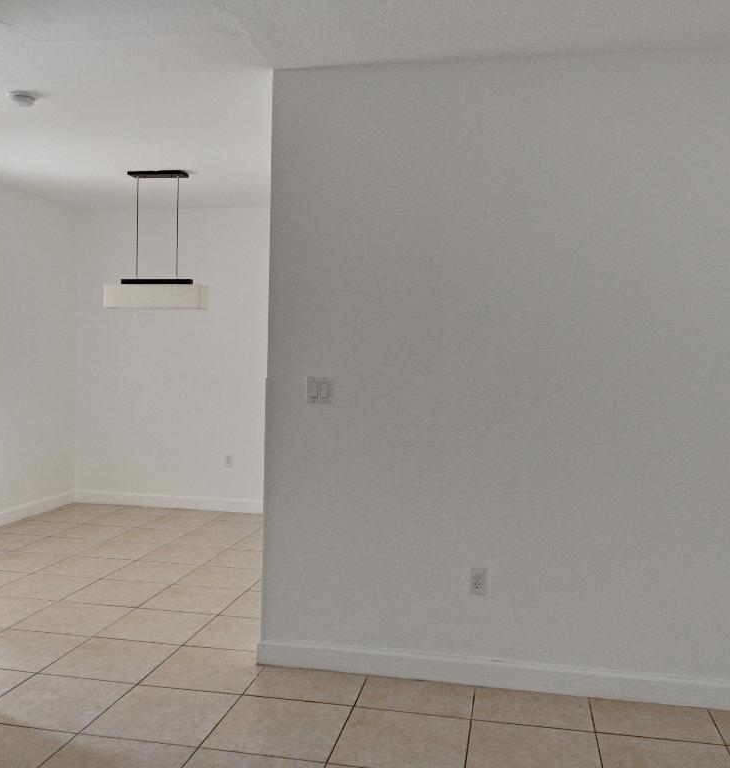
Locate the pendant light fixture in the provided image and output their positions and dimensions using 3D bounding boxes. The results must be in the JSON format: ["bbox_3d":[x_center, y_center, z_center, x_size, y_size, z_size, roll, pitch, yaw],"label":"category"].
[{"bbox_3d":[-1.492,-1.027,5.526,0.715,0.946,0.190,2,1,10],"label":"pendant light fixture"}]

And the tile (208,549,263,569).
[{"bbox_3d":[-0.809,1.202,5.266,0.456,0.012,0.456,2,1,10],"label":"tile"}]

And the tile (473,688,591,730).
[{"bbox_3d":[0.660,1.296,3.069,0.454,0.013,0.308,2,1,10],"label":"tile"}]

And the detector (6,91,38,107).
[{"bbox_3d":[-1.725,-1.428,3.871,0.147,0.045,0.147,2,1,10],"label":"detector"}]

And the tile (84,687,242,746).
[{"bbox_3d":[-0.759,1.262,2.920,0.455,0.012,0.446,2,2,11],"label":"tile"}]

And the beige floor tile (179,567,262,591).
[{"bbox_3d":[-0.888,1.211,4.802,0.453,0.010,0.453,2,1,10],"label":"beige floor tile"}]

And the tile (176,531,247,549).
[{"bbox_3d":[-1.180,1.180,5.799,0.456,0.012,0.456,2,1,10],"label":"tile"}]

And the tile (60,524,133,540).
[{"bbox_3d":[-2.057,1.138,5.853,0.455,0.012,0.446,2,2,11],"label":"tile"}]

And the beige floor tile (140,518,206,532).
[{"bbox_3d":[-1.550,1.158,6.331,0.456,0.012,0.456,2,1,10],"label":"beige floor tile"}]

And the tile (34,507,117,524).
[{"bbox_3d":[-2.453,1.131,6.493,0.456,0.012,0.456,2,1,10],"label":"tile"}]

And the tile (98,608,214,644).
[{"bbox_3d":[-1.047,1.228,3.902,0.453,0.010,0.453,2,1,10],"label":"tile"}]

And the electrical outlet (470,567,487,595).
[{"bbox_3d":[0.475,0.825,3.213,0.070,0.114,0.010,2,2,11],"label":"electrical outlet"}]

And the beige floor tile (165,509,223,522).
[{"bbox_3d":[-1.473,1.159,6.755,0.454,0.013,0.431,2,1,10],"label":"beige floor tile"}]

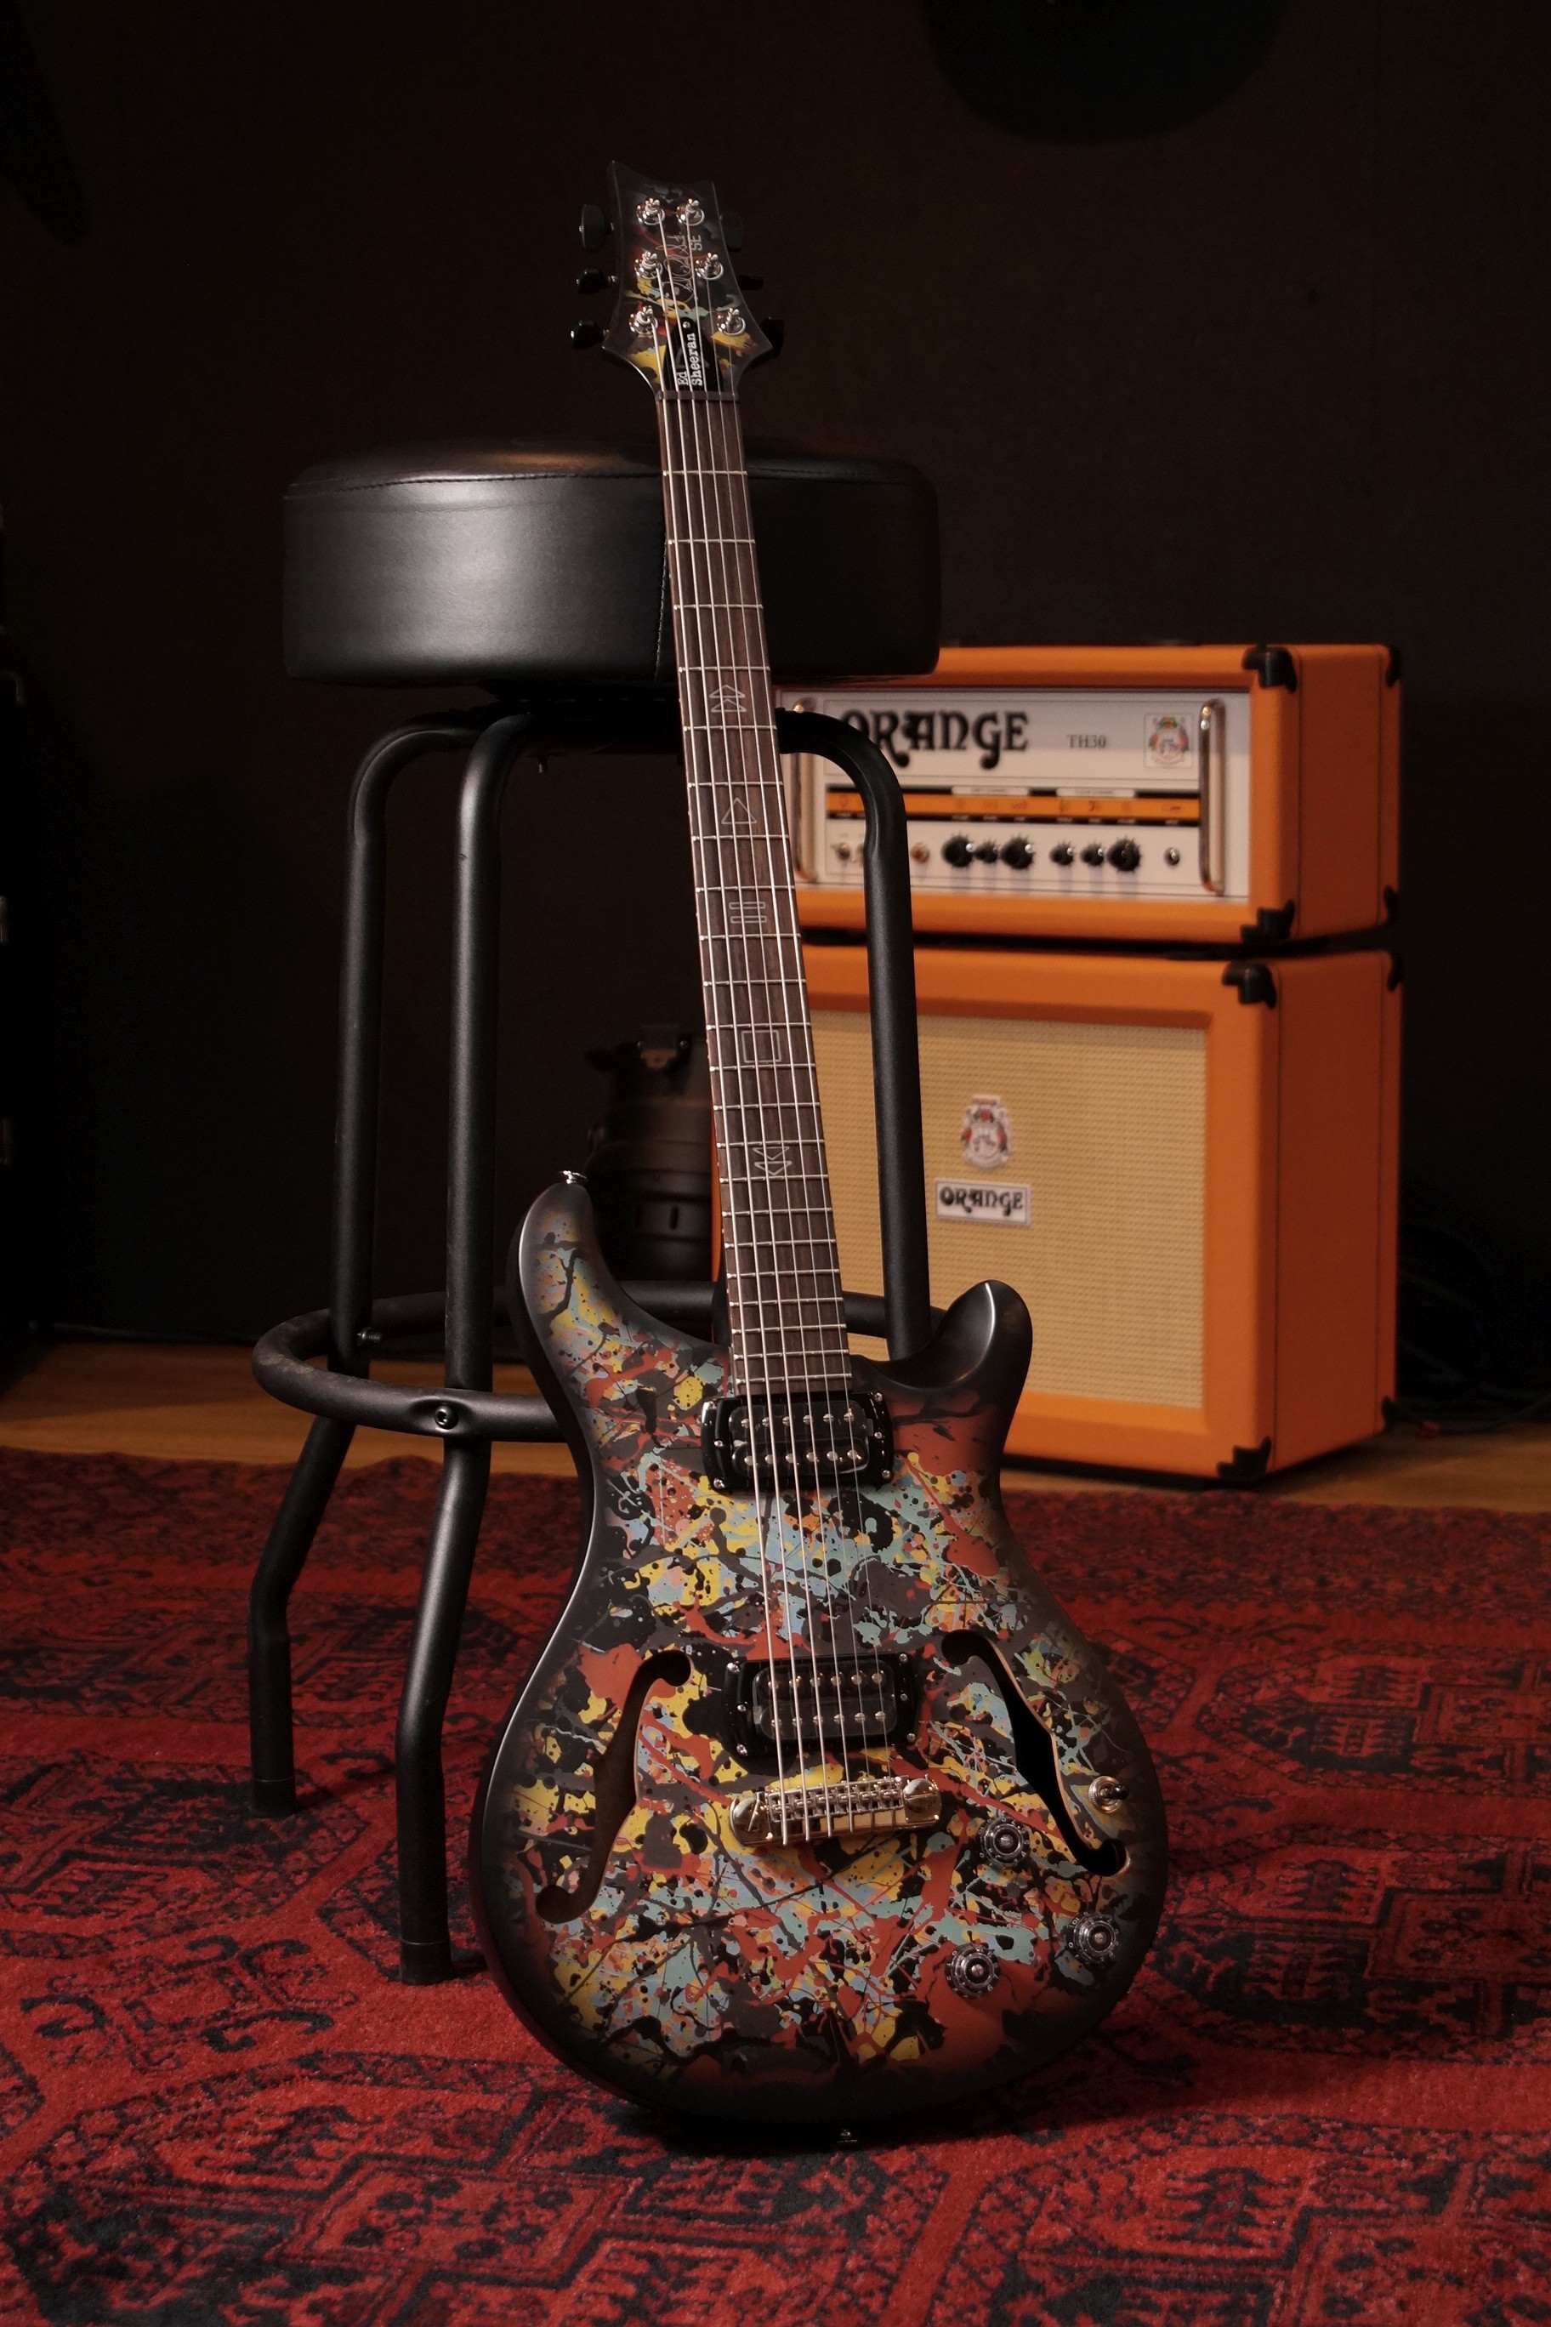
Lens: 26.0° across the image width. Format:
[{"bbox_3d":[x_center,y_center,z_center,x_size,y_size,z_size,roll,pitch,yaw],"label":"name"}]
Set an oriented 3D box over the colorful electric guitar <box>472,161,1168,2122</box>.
[{"bbox_3d":[-0.008,-0.035,1.682,0.338,1.014,0.085,-2,-12,-15],"label":"colorful electric guitar"}]

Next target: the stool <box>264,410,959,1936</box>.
[{"bbox_3d":[-0.093,0.001,1.942,0.420,0.812,0.420,0,7,0],"label":"stool"}]

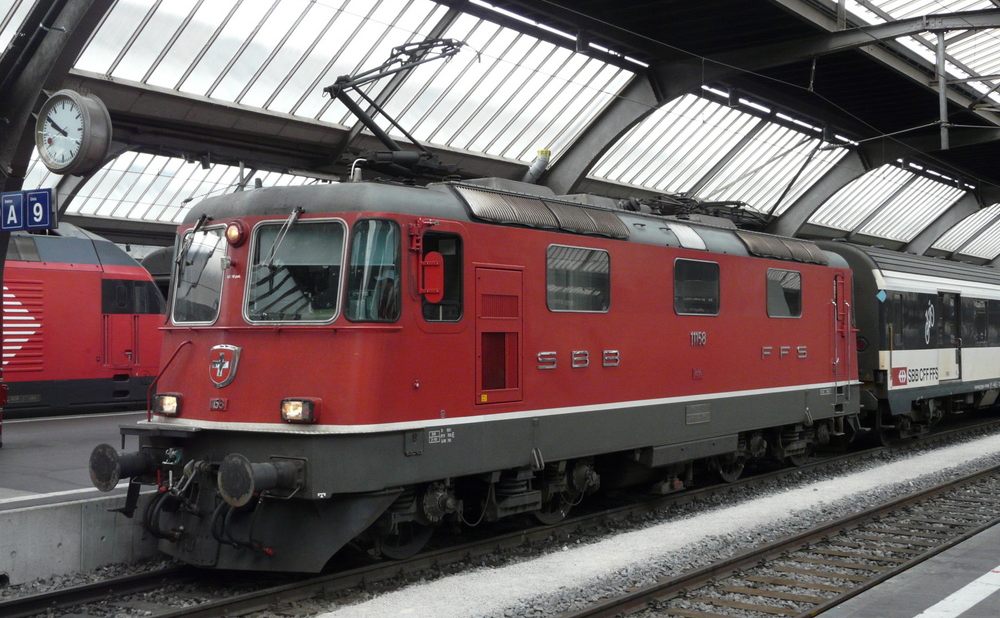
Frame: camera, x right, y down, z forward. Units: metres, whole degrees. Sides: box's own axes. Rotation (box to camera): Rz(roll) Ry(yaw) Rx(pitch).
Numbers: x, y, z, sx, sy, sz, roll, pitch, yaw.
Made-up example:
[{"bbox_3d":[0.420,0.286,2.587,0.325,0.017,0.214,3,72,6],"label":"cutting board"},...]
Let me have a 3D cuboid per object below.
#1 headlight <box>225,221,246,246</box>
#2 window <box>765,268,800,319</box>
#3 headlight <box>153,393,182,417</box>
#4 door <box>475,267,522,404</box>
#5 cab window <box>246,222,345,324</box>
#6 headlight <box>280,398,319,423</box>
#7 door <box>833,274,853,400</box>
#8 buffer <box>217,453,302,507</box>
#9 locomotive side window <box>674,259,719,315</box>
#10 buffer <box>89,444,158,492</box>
[{"bbox_3d":[-2.500,-0.712,11.747,0.240,0.240,0.130,-1,-1,35],"label":"headlight"},{"bbox_3d":[4.337,-0.228,18.923,0.060,0.730,1.370,-1,-1,35],"label":"window"},{"bbox_3d":[-3.236,0.937,12.199,0.355,0.205,0.150,-1,-1,35],"label":"headlight"},{"bbox_3d":[0.003,0.275,12.711,0.060,1.370,0.840,-1,-1,35],"label":"door"},{"bbox_3d":[-1.892,-0.345,11.475,0.980,0.970,0.060,0,-10,19],"label":"cab window"},{"bbox_3d":[-1.785,0.913,11.185,0.355,0.205,0.150,-1,-1,35],"label":"headlight"},{"bbox_3d":[5.757,0.449,20.937,0.100,2.000,0.740,-1,-1,35],"label":"door"},{"bbox_3d":[-2.056,1.460,10.802,0.450,0.450,0.630,-1,-1,35],"label":"buffer"},{"bbox_3d":[2.619,-0.278,16.466,0.060,0.730,1.340,-1,-1,35],"label":"locomotive side window"},{"bbox_3d":[-3.490,1.485,11.805,0.450,0.450,0.630,-1,-1,35],"label":"buffer"}]

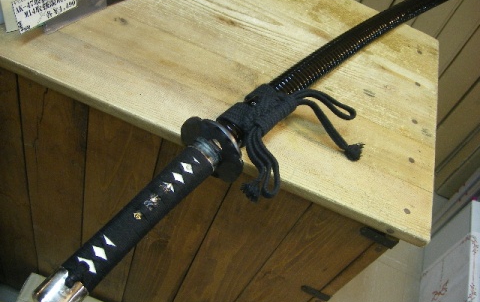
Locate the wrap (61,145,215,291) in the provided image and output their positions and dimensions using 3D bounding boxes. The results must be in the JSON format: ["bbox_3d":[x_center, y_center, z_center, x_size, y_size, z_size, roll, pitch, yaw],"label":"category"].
[{"bbox_3d":[-0.100,0.065,0.508,0.041,0.031,0.202,37,52,9],"label":"wrap"}]

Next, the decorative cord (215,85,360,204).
[{"bbox_3d":[0.070,-0.020,0.639,0.163,0.052,0.219,39,52,11],"label":"decorative cord"}]

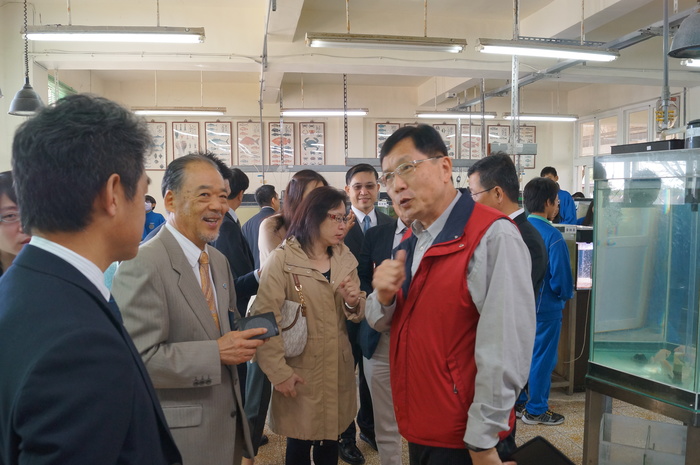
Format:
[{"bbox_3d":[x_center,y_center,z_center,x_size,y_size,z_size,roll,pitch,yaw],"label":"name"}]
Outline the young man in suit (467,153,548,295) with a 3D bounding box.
[{"bbox_3d":[0.645,0.537,2.236,0.360,1.733,0.520,2,5,28],"label":"young man in suit"}]

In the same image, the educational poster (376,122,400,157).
[{"bbox_3d":[0.650,-1.458,8.850,0.420,0.770,0.030,-1,4,-10],"label":"educational poster"}]

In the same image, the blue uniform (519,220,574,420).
[{"bbox_3d":[1.325,0.566,3.554,0.350,1.377,0.470,-2,4,-12],"label":"blue uniform"}]

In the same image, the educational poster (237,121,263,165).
[{"bbox_3d":[-1.702,-1.494,9.043,0.440,0.800,0.030,-1,4,-9],"label":"educational poster"}]

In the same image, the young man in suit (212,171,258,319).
[{"bbox_3d":[-0.675,0.469,3.207,0.500,1.710,0.500,-1,4,-12],"label":"young man in suit"}]

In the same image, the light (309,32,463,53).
[{"bbox_3d":[0.275,-1.431,3.950,1.250,0.090,0.120,-1,4,-10],"label":"light"}]

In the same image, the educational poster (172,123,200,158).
[{"bbox_3d":[-2.576,-1.353,8.252,0.420,0.770,0.030,-1,4,-10],"label":"educational poster"}]

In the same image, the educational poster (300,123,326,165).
[{"bbox_3d":[-0.647,-1.525,9.215,0.440,0.800,0.030,-1,4,-9],"label":"educational poster"}]

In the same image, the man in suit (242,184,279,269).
[{"bbox_3d":[-0.752,0.401,4.705,0.520,1.648,0.340,2,4,30],"label":"man in suit"}]

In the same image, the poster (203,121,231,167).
[{"bbox_3d":[-2.231,-1.476,8.957,0.440,0.800,0.030,-1,4,-9],"label":"poster"}]

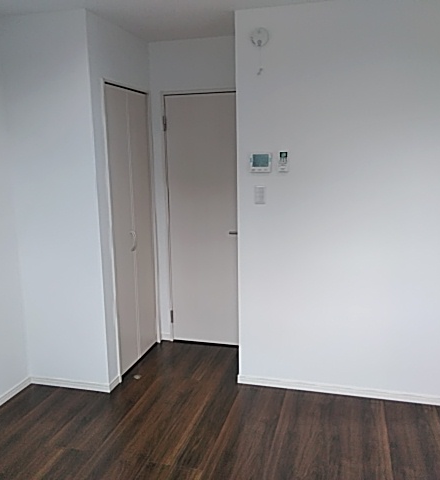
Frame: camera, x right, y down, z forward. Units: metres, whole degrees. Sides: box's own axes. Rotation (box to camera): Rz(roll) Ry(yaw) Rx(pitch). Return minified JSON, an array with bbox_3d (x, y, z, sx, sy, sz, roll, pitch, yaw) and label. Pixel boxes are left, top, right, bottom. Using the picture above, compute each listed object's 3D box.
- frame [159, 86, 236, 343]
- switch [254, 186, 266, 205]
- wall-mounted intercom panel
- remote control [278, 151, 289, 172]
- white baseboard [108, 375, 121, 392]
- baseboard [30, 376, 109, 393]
[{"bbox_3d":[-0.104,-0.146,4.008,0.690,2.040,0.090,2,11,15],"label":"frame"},{"bbox_3d":[0.254,-0.281,3.164,0.071,0.117,0.012,2,11,15],"label":"switch"},{"bbox_3d":[0.254,-0.480,3.120,0.128,0.120,0.025,2,11,15],"label":"wall-mounted intercom panel"},{"bbox_3d":[0.392,-0.482,3.080,0.054,0.130,0.025,2,11,15],"label":"remote control"},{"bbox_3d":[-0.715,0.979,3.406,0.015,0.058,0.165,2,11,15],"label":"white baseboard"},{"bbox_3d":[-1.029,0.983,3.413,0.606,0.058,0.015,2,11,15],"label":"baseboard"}]

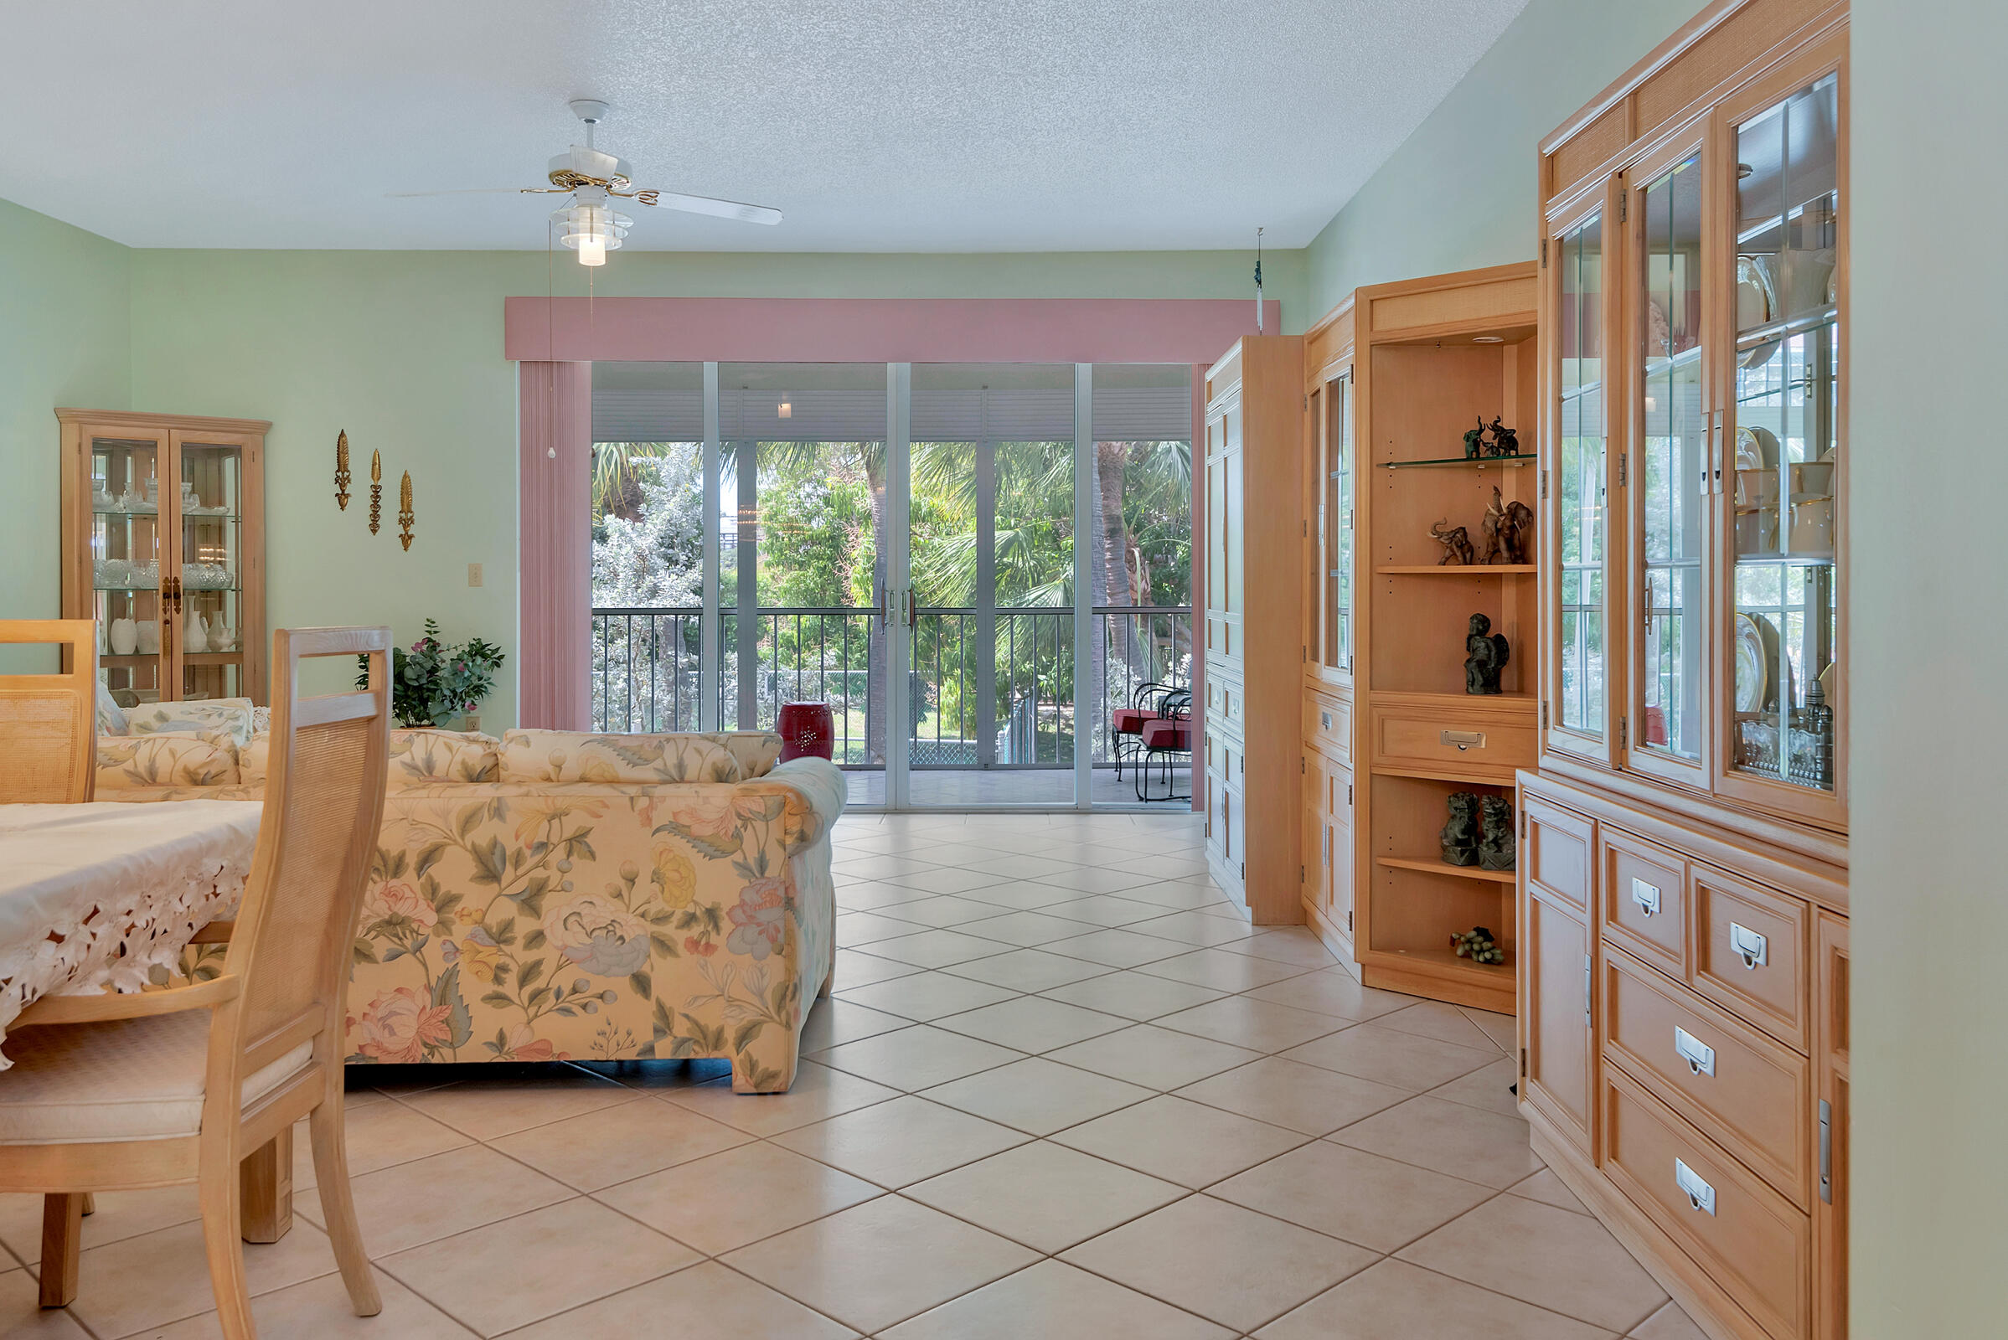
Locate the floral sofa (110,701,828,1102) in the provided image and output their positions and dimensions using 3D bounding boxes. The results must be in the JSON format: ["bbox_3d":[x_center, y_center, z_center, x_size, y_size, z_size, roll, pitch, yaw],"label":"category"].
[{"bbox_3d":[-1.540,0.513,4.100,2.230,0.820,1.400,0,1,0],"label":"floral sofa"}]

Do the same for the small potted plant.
[{"bbox_3d":[-2.164,0.056,5.700,0.550,0.490,0.500,0,1,0],"label":"small potted plant"}]

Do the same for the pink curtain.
[{"bbox_3d":[-2.298,-0.447,7.700,0.385,2.310,0.130,0,1,0],"label":"pink curtain"}]

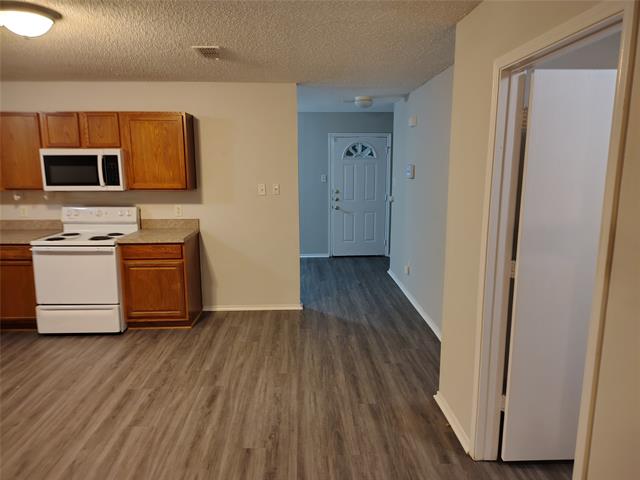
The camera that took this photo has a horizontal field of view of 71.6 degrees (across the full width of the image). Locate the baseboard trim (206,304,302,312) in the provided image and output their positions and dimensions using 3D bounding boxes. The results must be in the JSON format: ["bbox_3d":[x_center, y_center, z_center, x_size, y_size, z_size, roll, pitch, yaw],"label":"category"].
[{"bbox_3d":[-0.750,0.757,4.979,1.108,0.073,0.023,0,10,-2],"label":"baseboard trim"}]

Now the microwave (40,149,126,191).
[{"bbox_3d":[-2.297,-0.705,4.467,0.757,0.400,0.400,0,10,-2],"label":"microwave"}]

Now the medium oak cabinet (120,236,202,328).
[{"bbox_3d":[-1.602,0.421,4.583,0.617,0.876,0.624,0,10,-2],"label":"medium oak cabinet"}]

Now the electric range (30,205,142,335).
[{"bbox_3d":[-2.296,0.287,4.480,0.762,1.178,0.705,0,10,-2],"label":"electric range"}]

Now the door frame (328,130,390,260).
[{"bbox_3d":[0.683,-0.747,7.649,1.053,2.113,0.120,0,10,-2],"label":"door frame"}]

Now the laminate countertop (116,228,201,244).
[{"bbox_3d":[-1.599,-0.029,4.497,0.629,0.040,0.639,0,10,-2],"label":"laminate countertop"}]

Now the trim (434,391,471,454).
[{"bbox_3d":[0.827,1.129,2.819,0.024,0.075,0.635,0,10,-2],"label":"trim"}]

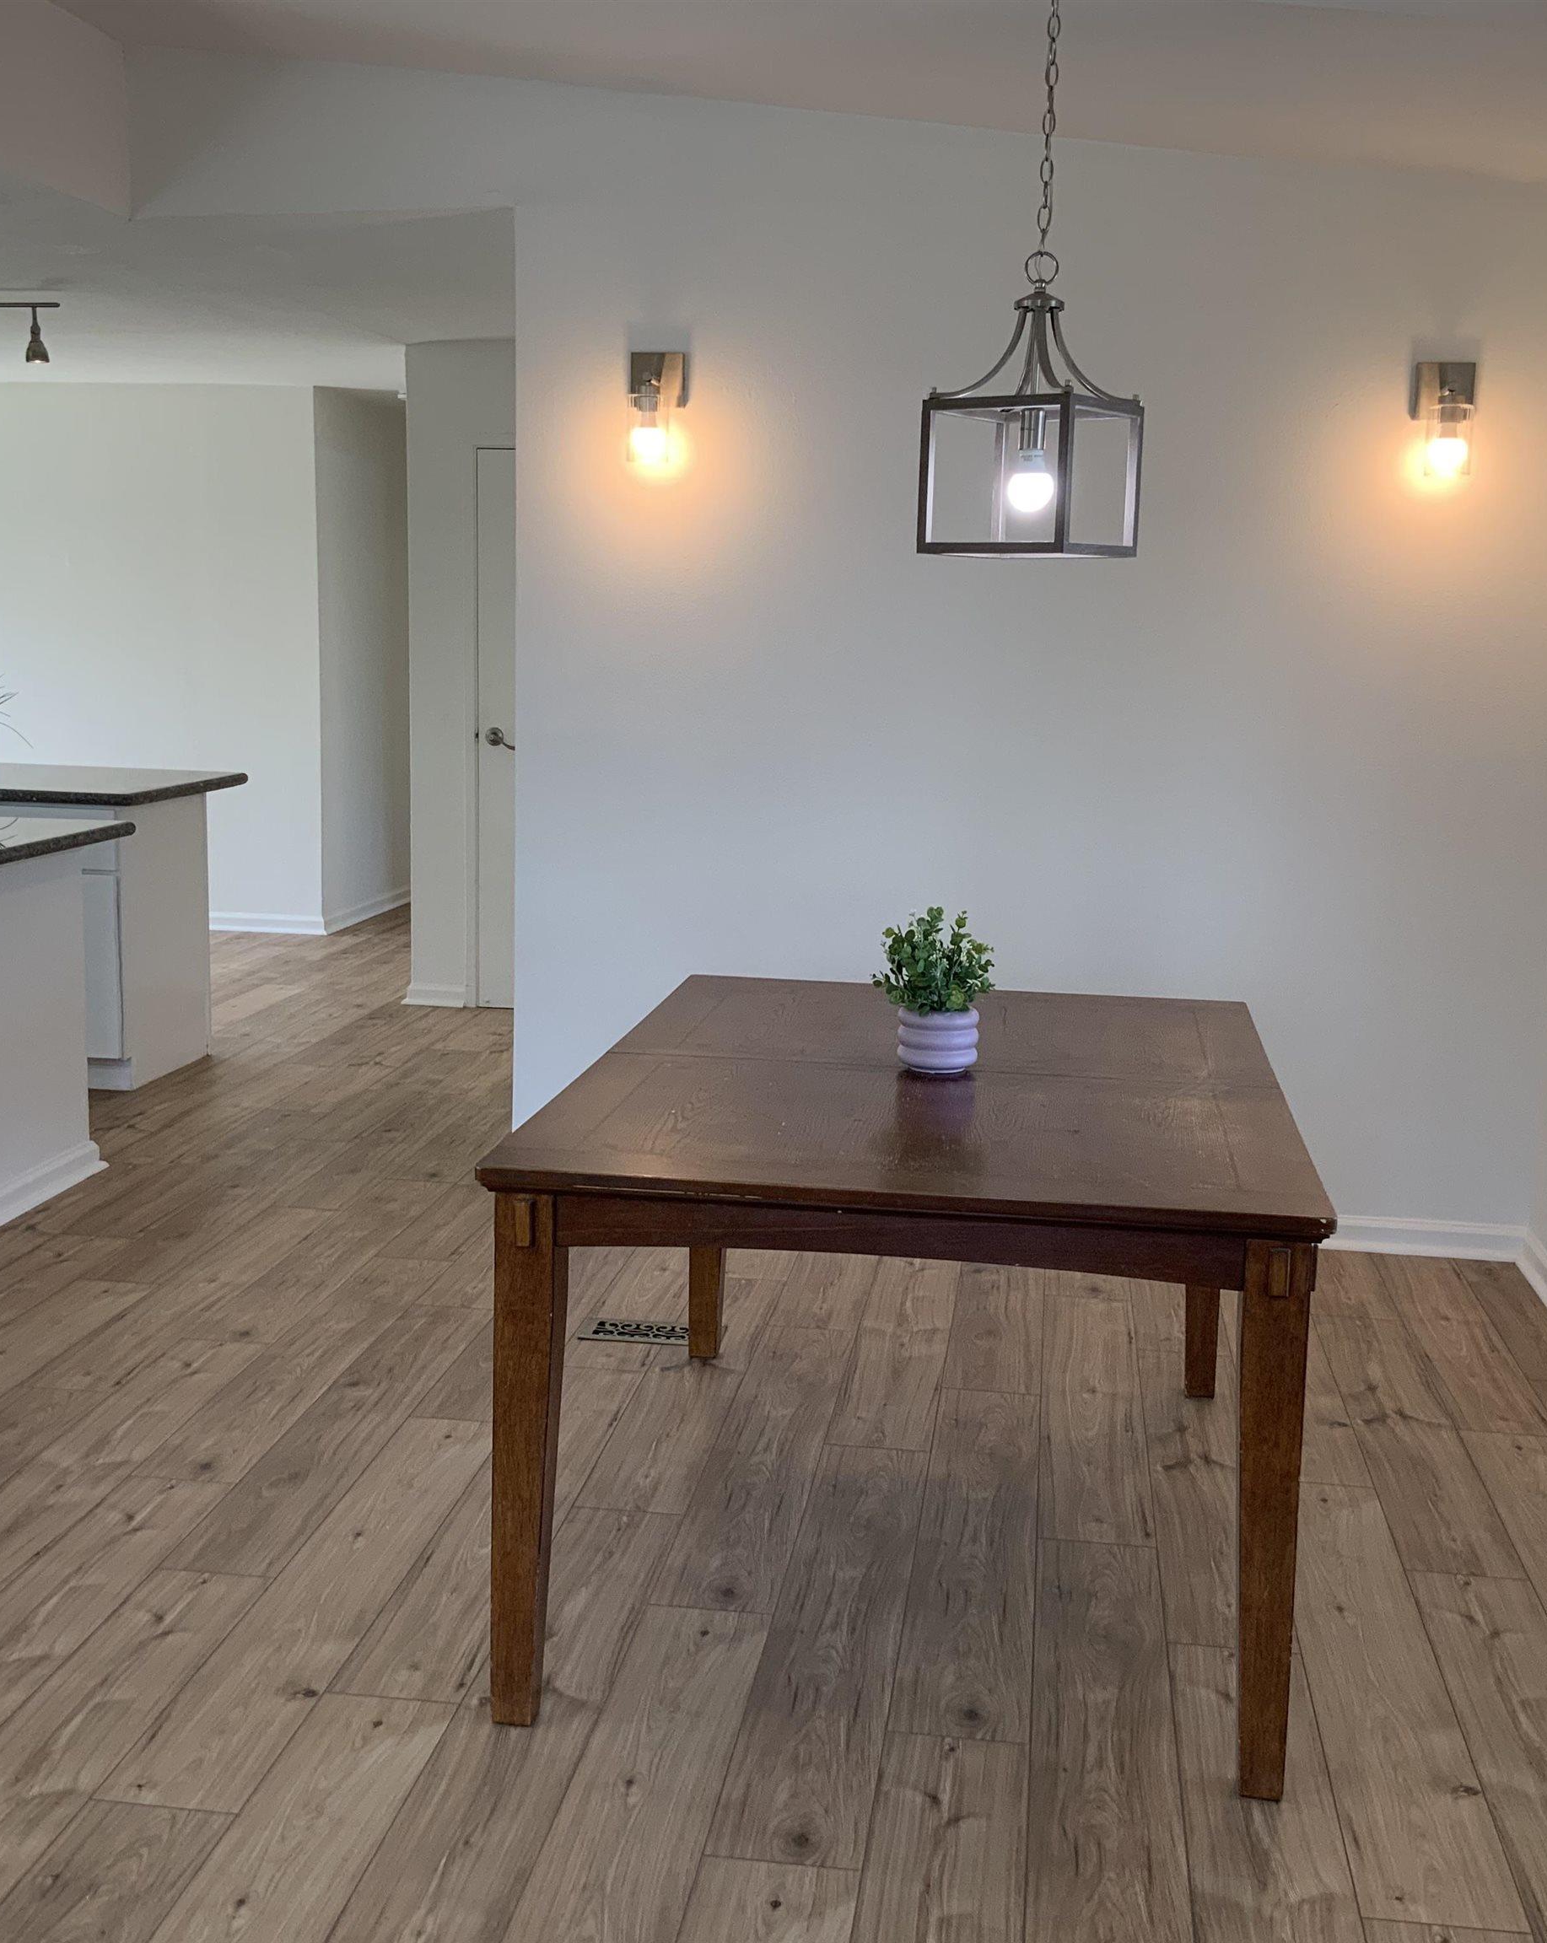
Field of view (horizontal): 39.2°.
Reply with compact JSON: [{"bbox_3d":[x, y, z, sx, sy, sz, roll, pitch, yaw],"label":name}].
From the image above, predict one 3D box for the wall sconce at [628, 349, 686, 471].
[{"bbox_3d":[-0.278,-1.312,5.050,0.124,0.263,0.160,3,9,8],"label":"wall sconce"}]

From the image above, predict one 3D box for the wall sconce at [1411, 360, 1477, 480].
[{"bbox_3d":[1.494,-1.225,4.816,0.124,0.253,0.160,3,9,8],"label":"wall sconce"}]

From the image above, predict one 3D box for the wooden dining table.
[{"bbox_3d":[0.249,0.531,3.520,1.074,0.765,1.566,3,9,8],"label":"wooden dining table"}]

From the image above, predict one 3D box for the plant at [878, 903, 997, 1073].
[{"bbox_3d":[0.257,0.025,3.438,0.182,0.261,0.178,3,9,8],"label":"plant"}]

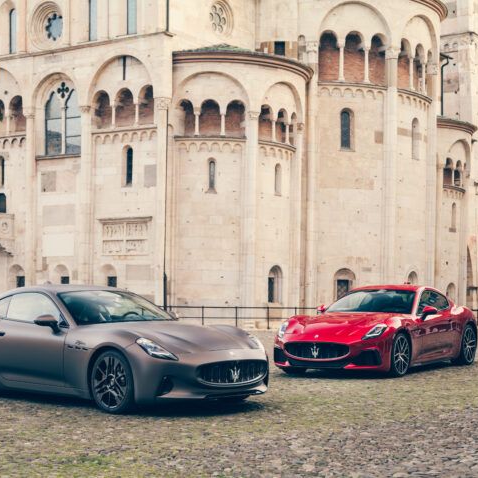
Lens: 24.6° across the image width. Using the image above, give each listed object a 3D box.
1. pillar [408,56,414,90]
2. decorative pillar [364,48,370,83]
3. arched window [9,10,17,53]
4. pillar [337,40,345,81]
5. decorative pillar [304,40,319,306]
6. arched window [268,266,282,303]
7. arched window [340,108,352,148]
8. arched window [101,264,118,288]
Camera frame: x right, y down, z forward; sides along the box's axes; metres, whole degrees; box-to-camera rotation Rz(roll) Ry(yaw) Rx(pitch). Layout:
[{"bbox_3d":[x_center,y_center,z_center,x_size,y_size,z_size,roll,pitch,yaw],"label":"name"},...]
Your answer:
[{"bbox_3d":[7.488,-7.227,47.782,0.260,1.497,0.260,0,-3,0],"label":"pillar"},{"bbox_3d":[5.299,-7.199,45.406,0.270,1.450,0.270,0,-3,0],"label":"decorative pillar"},{"bbox_3d":[-8.939,-8.276,43.435,0.460,1.780,0.220,-2,-3,32],"label":"arched window"},{"bbox_3d":[4.216,-7.322,45.011,0.300,1.600,0.300,1,-3,-18],"label":"pillar"},{"bbox_3d":[2.973,-2.342,44.568,0.600,11.200,0.550,0,-3,-3],"label":"decorative pillar"},{"bbox_3d":[1.273,1.607,38.667,0.280,1.271,0.650,-2,-3,40],"label":"arched window"},{"bbox_3d":[4.463,-4.632,45.861,0.480,1.686,0.300,1,-3,-12],"label":"arched window"},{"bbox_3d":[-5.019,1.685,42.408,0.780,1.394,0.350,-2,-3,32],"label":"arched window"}]

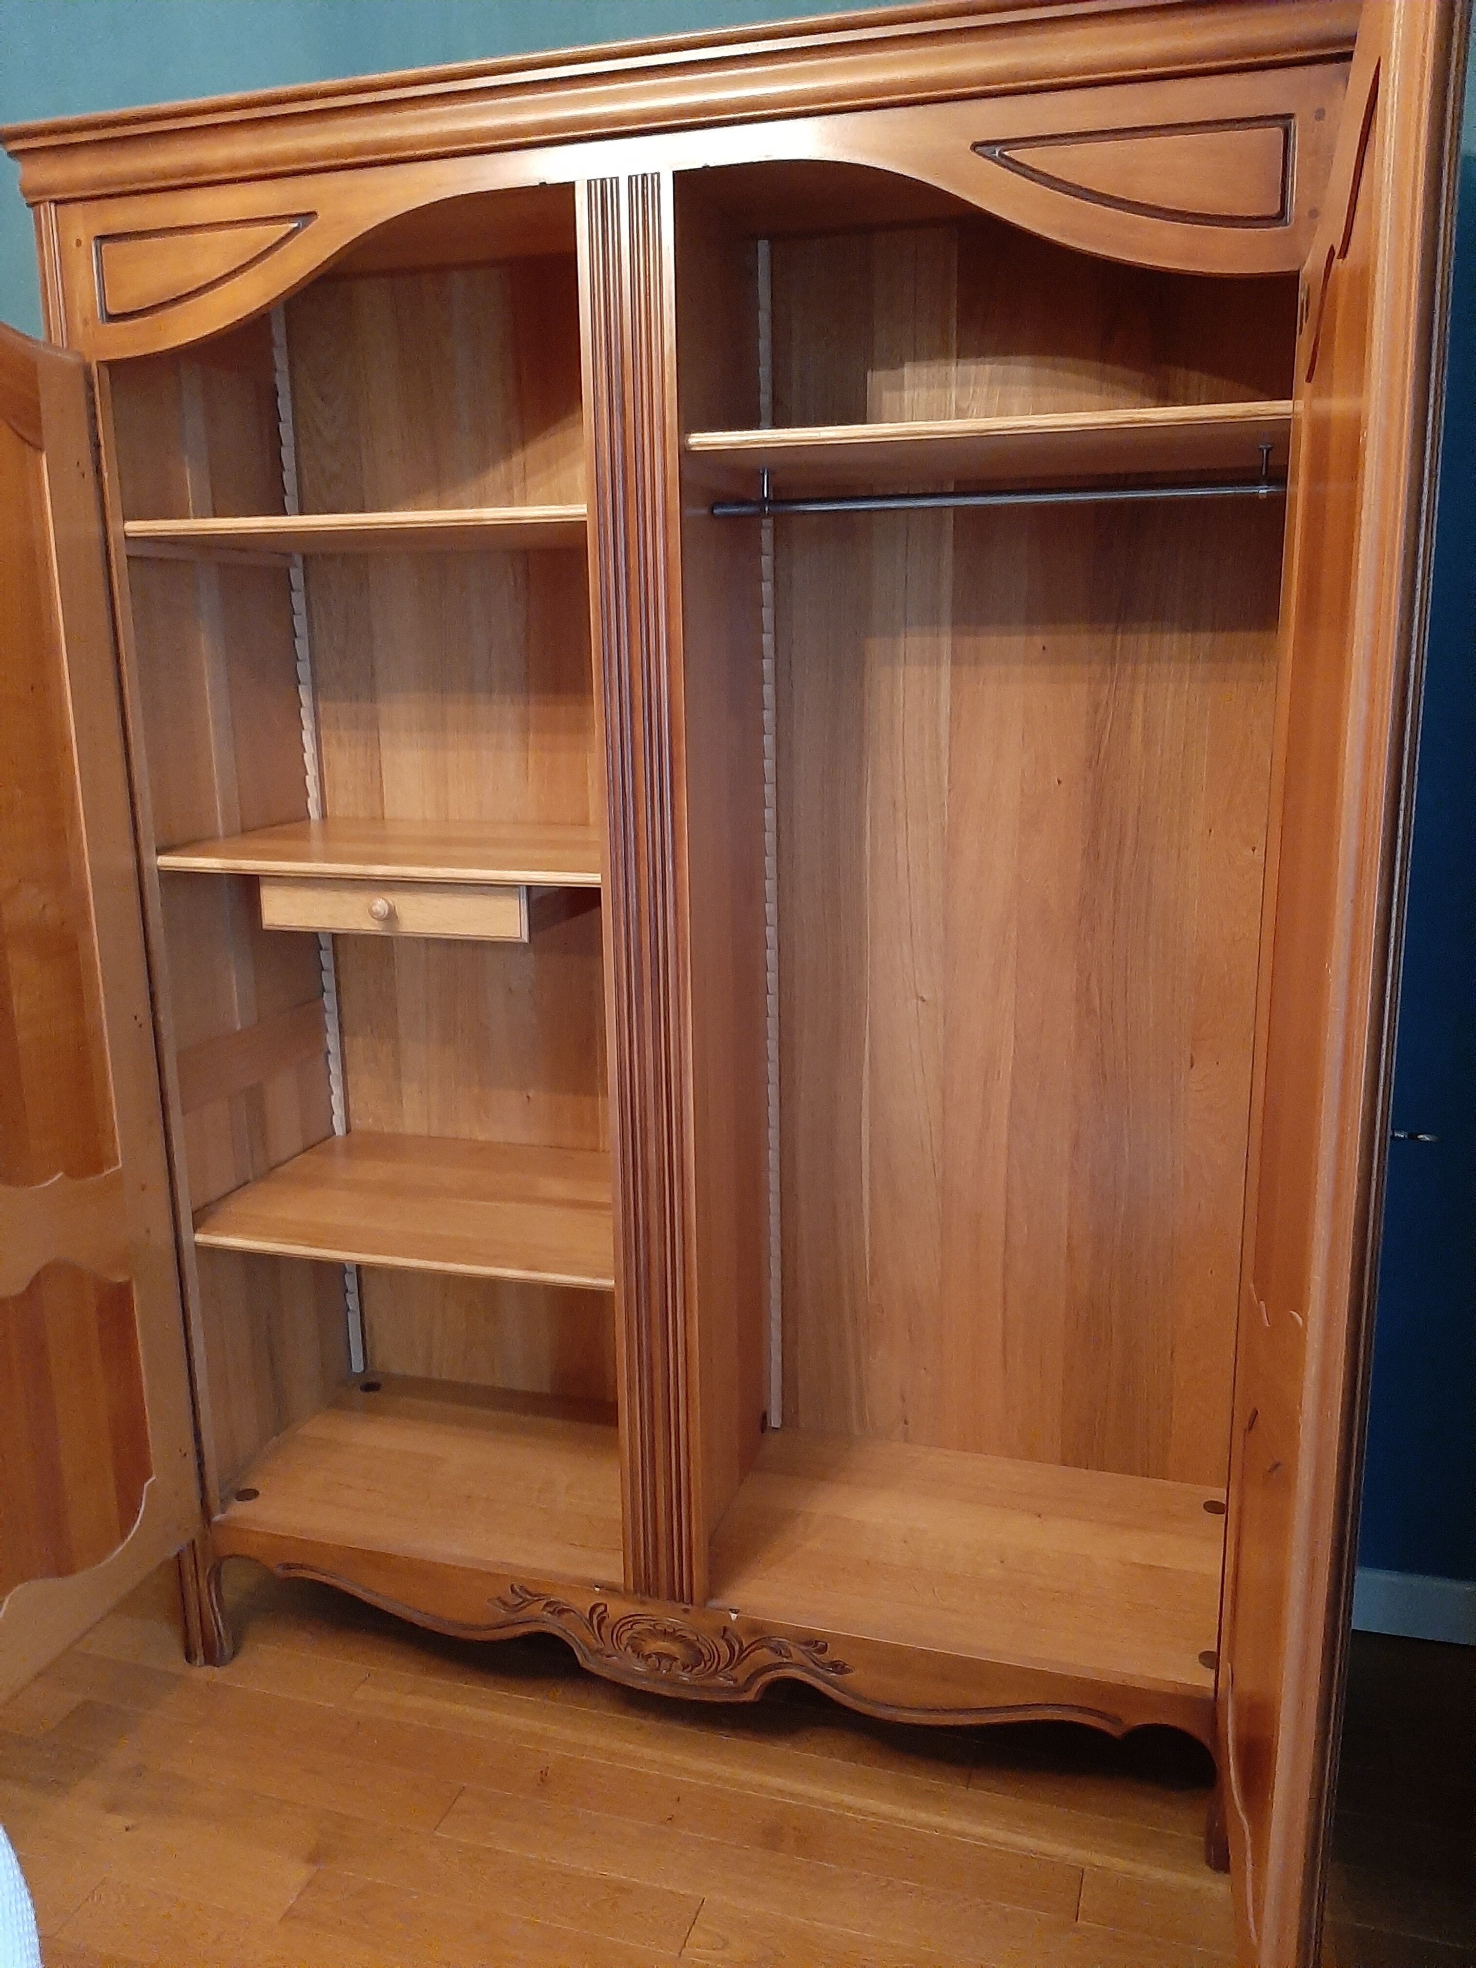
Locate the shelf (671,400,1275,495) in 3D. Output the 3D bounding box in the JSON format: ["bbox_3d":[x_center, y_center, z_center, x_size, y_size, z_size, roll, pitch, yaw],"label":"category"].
[{"bbox_3d":[0.323,-0.658,1.826,0.735,0.019,0.458,3,14,16],"label":"shelf"}]

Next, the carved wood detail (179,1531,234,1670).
[{"bbox_3d":[-0.828,0.944,2.317,0.098,0.232,0.066,3,14,16],"label":"carved wood detail"}]

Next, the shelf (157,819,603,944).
[{"bbox_3d":[-0.420,-0.159,2.164,0.735,0.098,0.450,3,14,16],"label":"shelf"}]

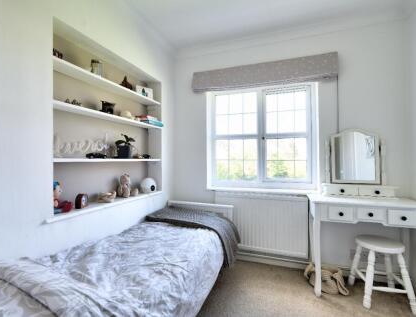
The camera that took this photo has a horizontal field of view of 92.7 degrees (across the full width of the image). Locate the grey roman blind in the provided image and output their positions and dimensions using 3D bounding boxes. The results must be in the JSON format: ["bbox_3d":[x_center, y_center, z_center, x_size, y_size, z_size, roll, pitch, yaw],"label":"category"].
[{"bbox_3d":[0.521,-0.855,2.054,1.398,0.204,0.127,0,0,18],"label":"grey roman blind"}]

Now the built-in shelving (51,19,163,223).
[{"bbox_3d":[-0.791,-0.237,1.724,0.204,1.216,1.120,0,0,21],"label":"built-in shelving"}]

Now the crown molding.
[{"bbox_3d":[0.641,-1.244,2.031,2.229,0.097,0.092,0,0,18],"label":"crown molding"}]

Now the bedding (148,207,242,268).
[{"bbox_3d":[-0.148,0.735,1.980,0.845,0.366,0.448,0,0,20],"label":"bedding"}]

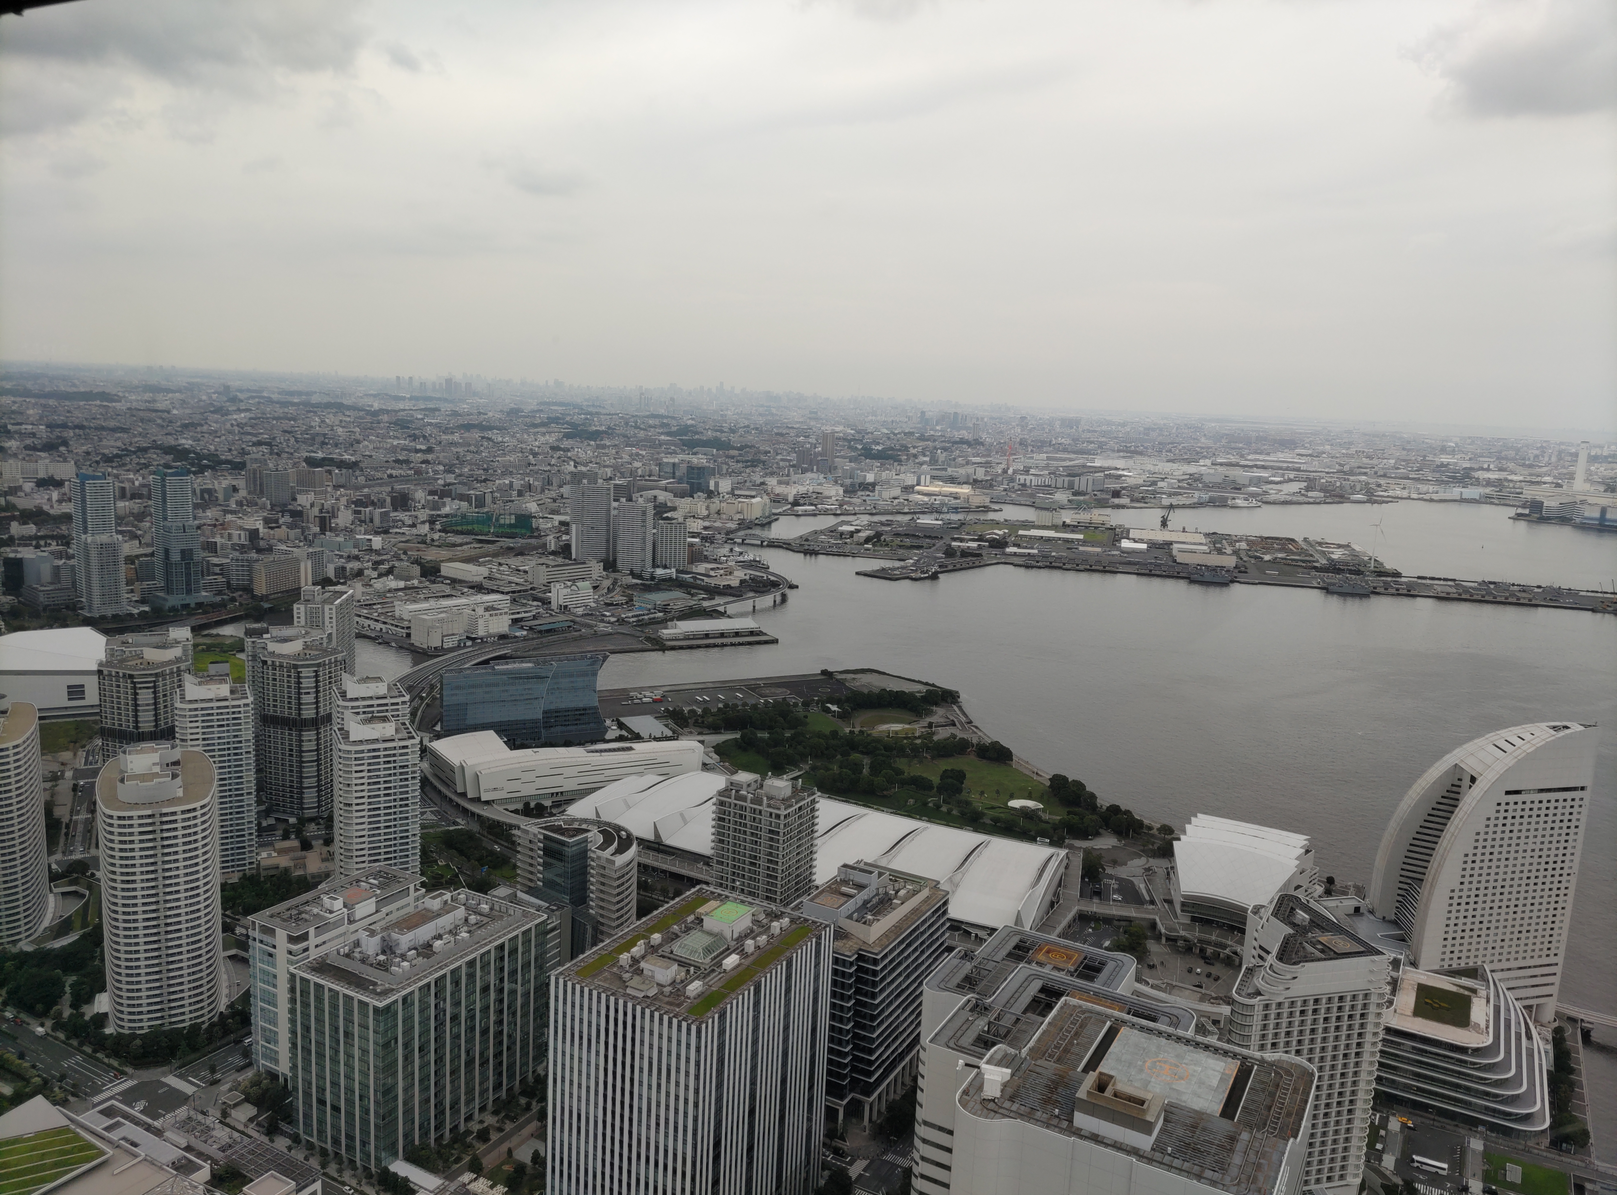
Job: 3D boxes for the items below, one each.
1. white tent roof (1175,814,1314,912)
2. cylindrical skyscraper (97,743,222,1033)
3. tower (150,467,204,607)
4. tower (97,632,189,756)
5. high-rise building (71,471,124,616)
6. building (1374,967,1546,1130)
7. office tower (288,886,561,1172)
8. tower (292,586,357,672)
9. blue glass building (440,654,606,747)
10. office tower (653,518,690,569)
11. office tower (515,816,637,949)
[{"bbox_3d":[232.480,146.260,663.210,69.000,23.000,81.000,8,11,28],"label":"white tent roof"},{"bbox_3d":[-278.311,122.315,523.451,46.000,106.000,82.000,-2,11,-26],"label":"cylindrical skyscraper"},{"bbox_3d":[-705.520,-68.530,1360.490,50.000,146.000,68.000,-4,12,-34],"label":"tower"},{"bbox_3d":[-385.070,80.850,713.370,50.000,106.000,51.000,8,11,28],"label":"tower"},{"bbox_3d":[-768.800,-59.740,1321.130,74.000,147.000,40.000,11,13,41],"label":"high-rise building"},{"bbox_3d":[280.577,182.388,518.703,63.000,35.000,112.000,8,11,28],"label":"building"},{"bbox_3d":[-144.866,158.404,461.376,46.000,67.000,84.000,8,11,28],"label":"office tower"},{"bbox_3d":[-367.240,44.520,927.970,27.000,105.000,62.000,1,10,-8],"label":"tower"},{"bbox_3d":[-214.000,79.090,915.800,129.000,62.000,31.000,-3,11,-31],"label":"blue glass building"},{"bbox_3d":[-198.540,-76.910,1763.900,44.000,71.000,23.000,4,10,5],"label":"office tower"},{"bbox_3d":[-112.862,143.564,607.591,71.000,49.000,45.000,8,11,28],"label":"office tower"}]

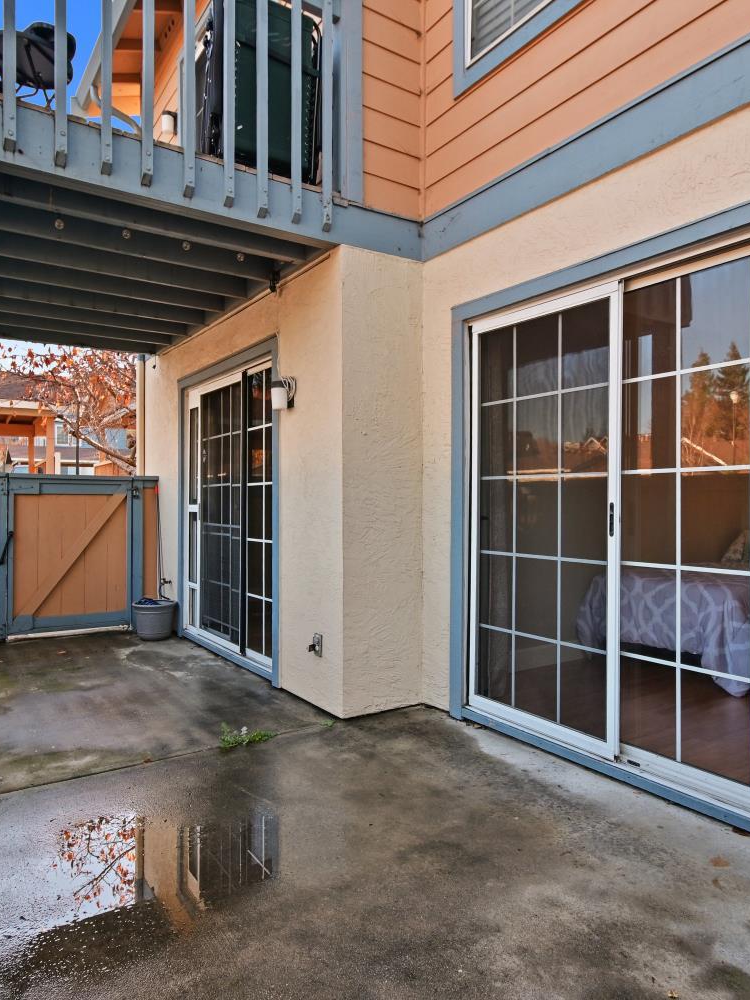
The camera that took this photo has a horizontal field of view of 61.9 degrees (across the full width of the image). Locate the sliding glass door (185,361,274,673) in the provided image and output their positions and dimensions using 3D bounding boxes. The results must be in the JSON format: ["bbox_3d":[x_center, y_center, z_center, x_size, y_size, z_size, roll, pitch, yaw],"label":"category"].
[{"bbox_3d":[-1.122,0.105,4.680,0.100,2.050,1.619,0,0,-36],"label":"sliding glass door"}]

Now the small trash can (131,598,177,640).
[{"bbox_3d":[-1.880,1.020,5.340,0.360,0.300,0.360,0,0,0],"label":"small trash can"}]

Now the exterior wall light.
[{"bbox_3d":[-0.552,-0.635,3.724,0.135,0.195,0.110,0,0,-36],"label":"exterior wall light"}]

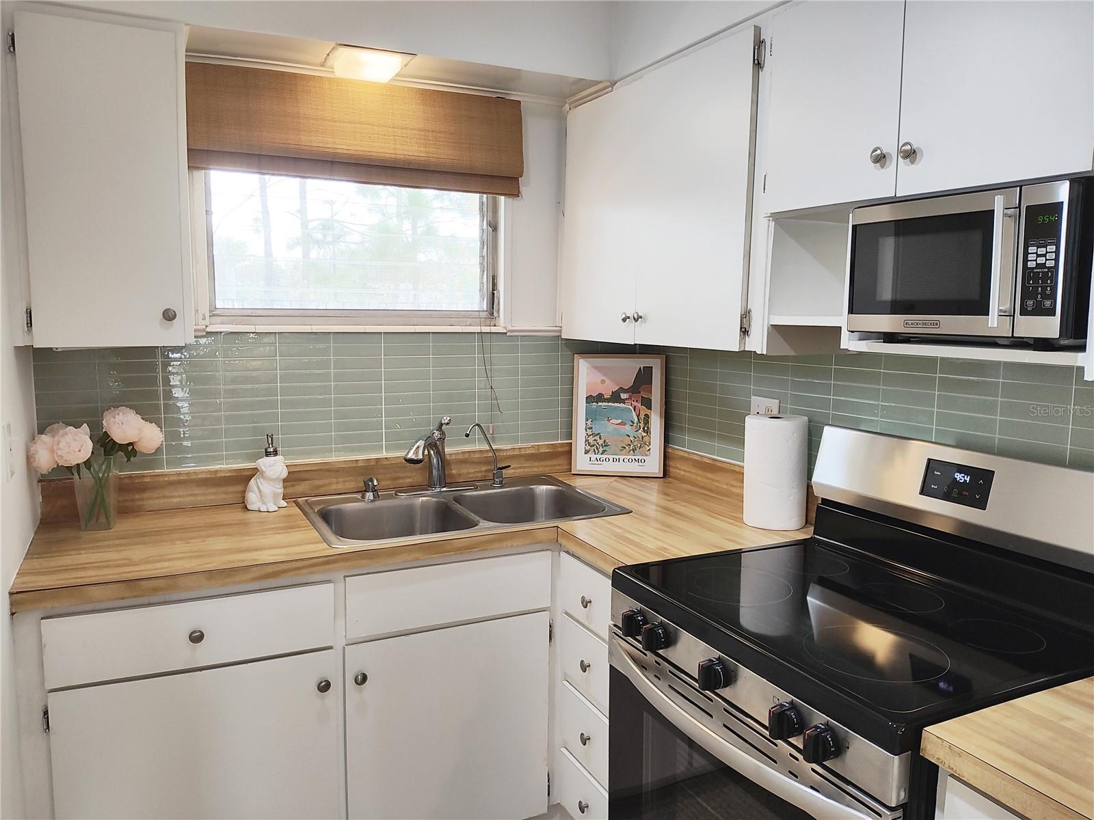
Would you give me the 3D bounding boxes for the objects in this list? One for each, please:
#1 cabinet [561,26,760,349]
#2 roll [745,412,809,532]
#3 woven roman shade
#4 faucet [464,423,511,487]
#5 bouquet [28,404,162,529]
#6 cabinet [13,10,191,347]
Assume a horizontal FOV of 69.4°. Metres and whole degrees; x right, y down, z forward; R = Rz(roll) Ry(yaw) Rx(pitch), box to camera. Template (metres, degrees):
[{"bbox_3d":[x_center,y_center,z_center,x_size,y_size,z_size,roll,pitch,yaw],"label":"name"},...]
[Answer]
[{"bbox_3d":[0.423,-0.576,2.333,0.349,0.755,0.930,-3,8,-27],"label":"cabinet"},{"bbox_3d":[0.630,0.168,2.163,0.164,0.286,0.164,-3,8,-27],"label":"roll"},{"bbox_3d":[-0.521,-0.805,2.310,0.980,0.289,0.054,-3,8,-27],"label":"woven roman shade"},{"bbox_3d":[-0.184,0.142,2.509,0.176,0.210,0.052,-5,9,-39],"label":"faucet"},{"bbox_3d":[-1.121,0.148,1.982,0.287,0.308,0.225,-3,8,-27],"label":"bouquet"},{"bbox_3d":[-1.070,-0.528,1.911,0.362,0.732,0.338,-3,8,-27],"label":"cabinet"}]

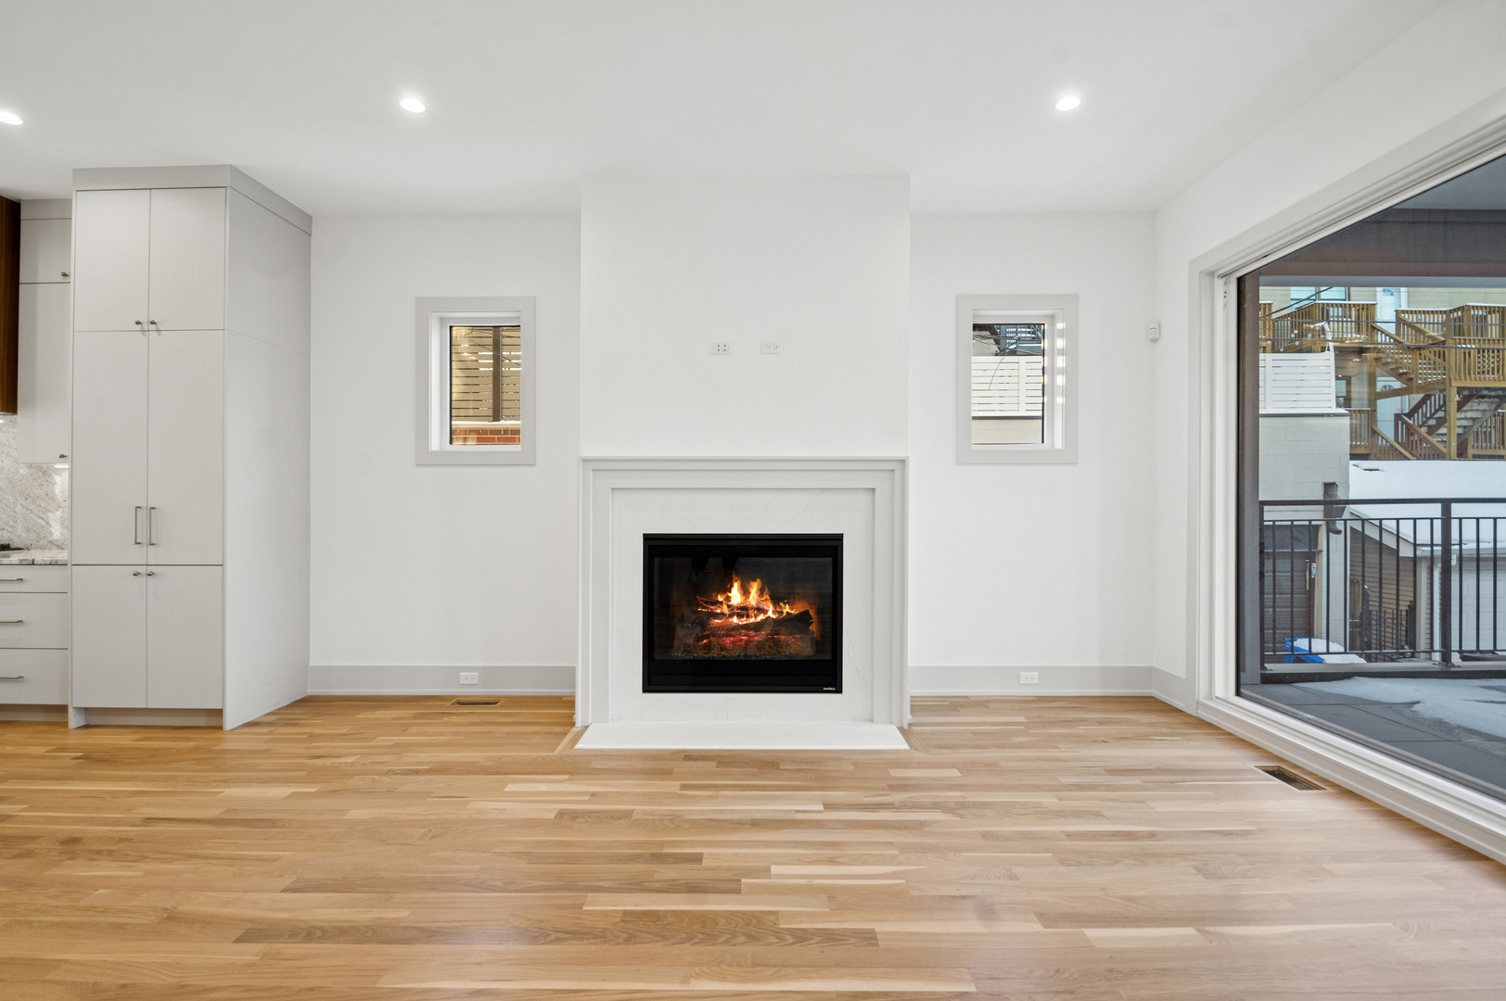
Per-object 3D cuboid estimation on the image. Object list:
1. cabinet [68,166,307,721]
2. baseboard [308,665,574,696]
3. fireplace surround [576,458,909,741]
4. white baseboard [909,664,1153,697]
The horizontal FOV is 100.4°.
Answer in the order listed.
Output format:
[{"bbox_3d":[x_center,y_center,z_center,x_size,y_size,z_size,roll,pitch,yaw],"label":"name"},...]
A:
[{"bbox_3d":[-3.240,-0.290,3.678,0.850,3.050,0.605,0,0,0],"label":"cabinet"},{"bbox_3d":[-1.925,1.136,3.962,1.770,0.190,0.030,0,0,0],"label":"baseboard"},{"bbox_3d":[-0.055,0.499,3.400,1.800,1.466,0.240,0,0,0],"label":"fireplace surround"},{"bbox_3d":[1.735,1.138,3.962,1.600,0.190,0.030,0,0,0],"label":"white baseboard"}]

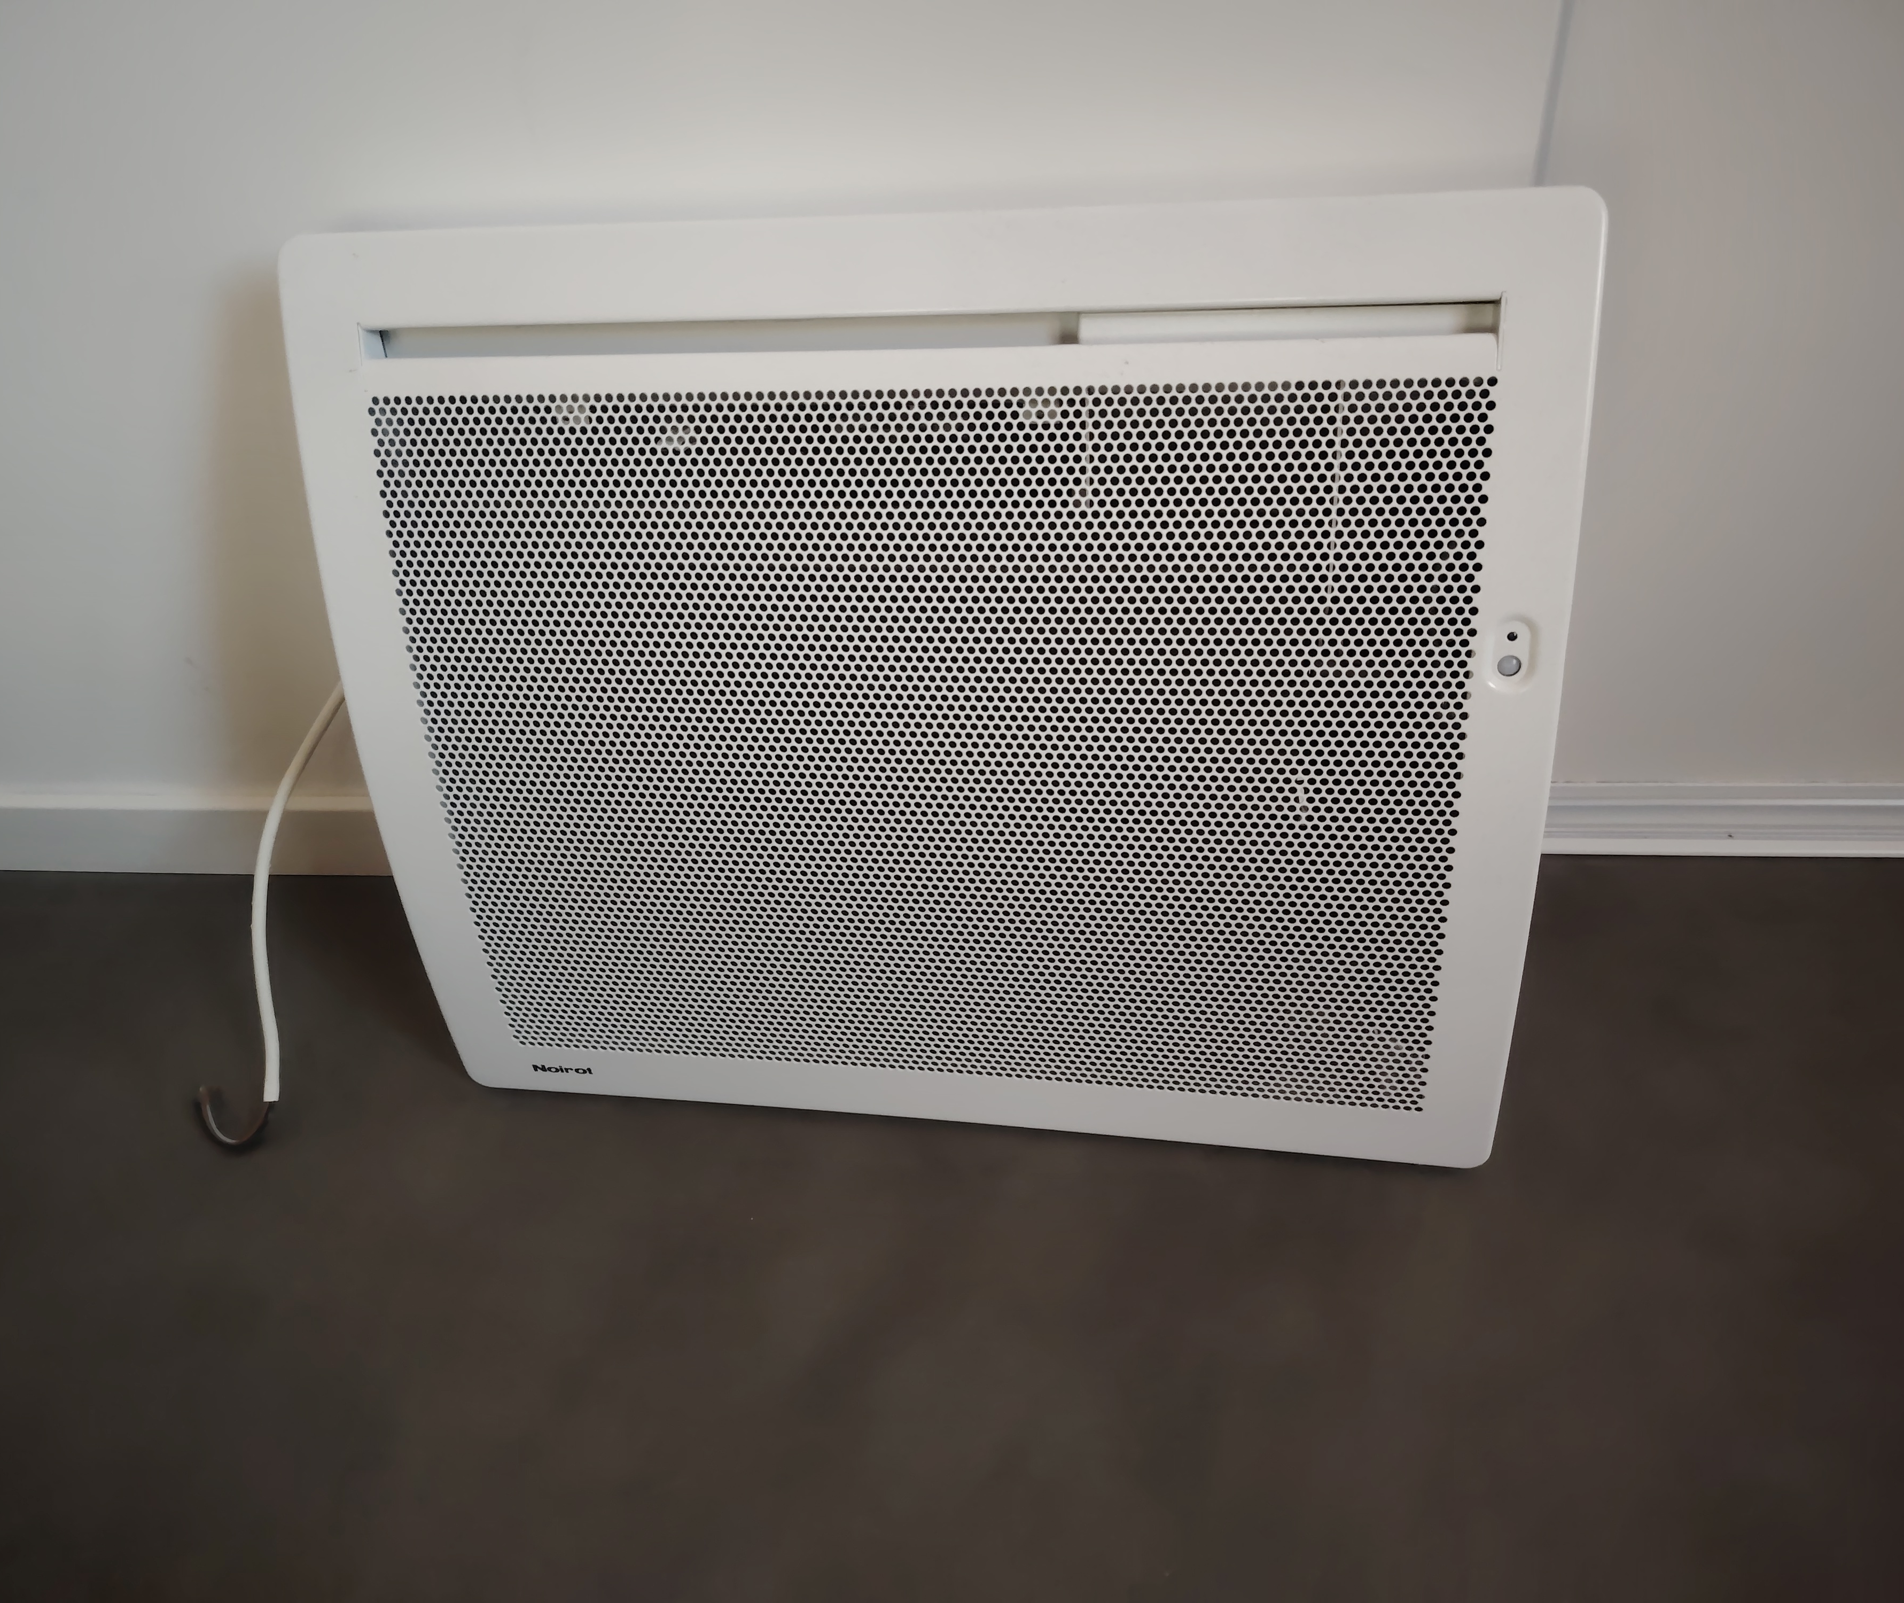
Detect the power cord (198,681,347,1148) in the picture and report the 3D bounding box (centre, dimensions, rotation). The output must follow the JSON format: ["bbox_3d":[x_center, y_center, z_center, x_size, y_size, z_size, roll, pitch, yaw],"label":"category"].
[{"bbox_3d":[-0.406,0.065,0.868,0.119,0.224,0.162,0,39,8],"label":"power cord"}]

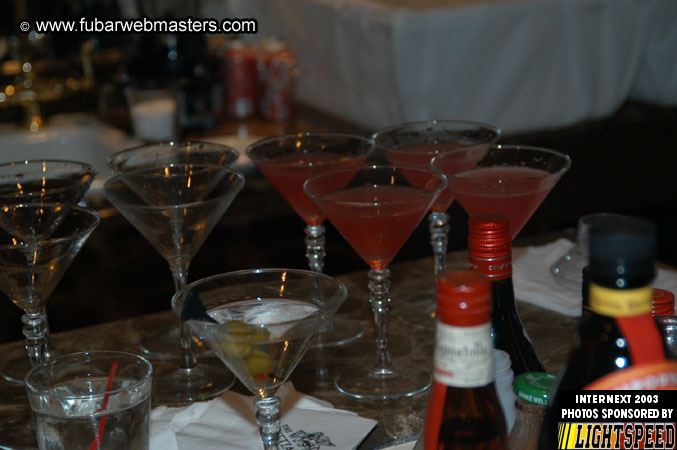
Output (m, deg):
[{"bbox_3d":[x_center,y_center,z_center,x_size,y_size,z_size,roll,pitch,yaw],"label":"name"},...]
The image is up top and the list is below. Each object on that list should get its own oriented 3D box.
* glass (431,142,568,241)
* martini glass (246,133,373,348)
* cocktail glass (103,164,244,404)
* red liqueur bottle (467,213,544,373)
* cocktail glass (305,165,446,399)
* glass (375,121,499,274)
[{"bbox_3d":[0.142,0.031,1.584,0.118,0.174,0.118,-2,16,0],"label":"glass"},{"bbox_3d":[-0.022,0.015,1.661,0.118,0.174,0.118,-2,16,0],"label":"martini glass"},{"bbox_3d":[-0.134,0.052,1.549,0.118,0.174,0.118,-2,16,0],"label":"cocktail glass"},{"bbox_3d":[0.098,0.118,1.157,0.075,0.253,0.075,-2,16,0],"label":"red liqueur bottle"},{"bbox_3d":[0.034,0.050,1.534,0.118,0.174,0.118,-2,16,0],"label":"cocktail glass"},{"bbox_3d":[0.092,0.002,1.689,0.118,0.174,0.118,-2,16,0],"label":"glass"}]

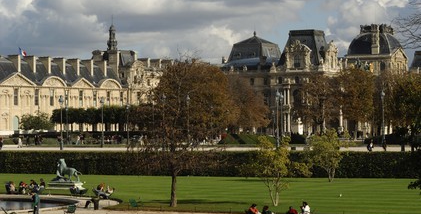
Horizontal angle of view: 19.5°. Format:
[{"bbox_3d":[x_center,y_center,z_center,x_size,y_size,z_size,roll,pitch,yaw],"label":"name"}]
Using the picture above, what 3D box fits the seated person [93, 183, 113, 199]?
[{"bbox_3d":[-8.252,6.474,94.000,1.350,1.150,0.600,-1,0,0],"label":"seated person"}]

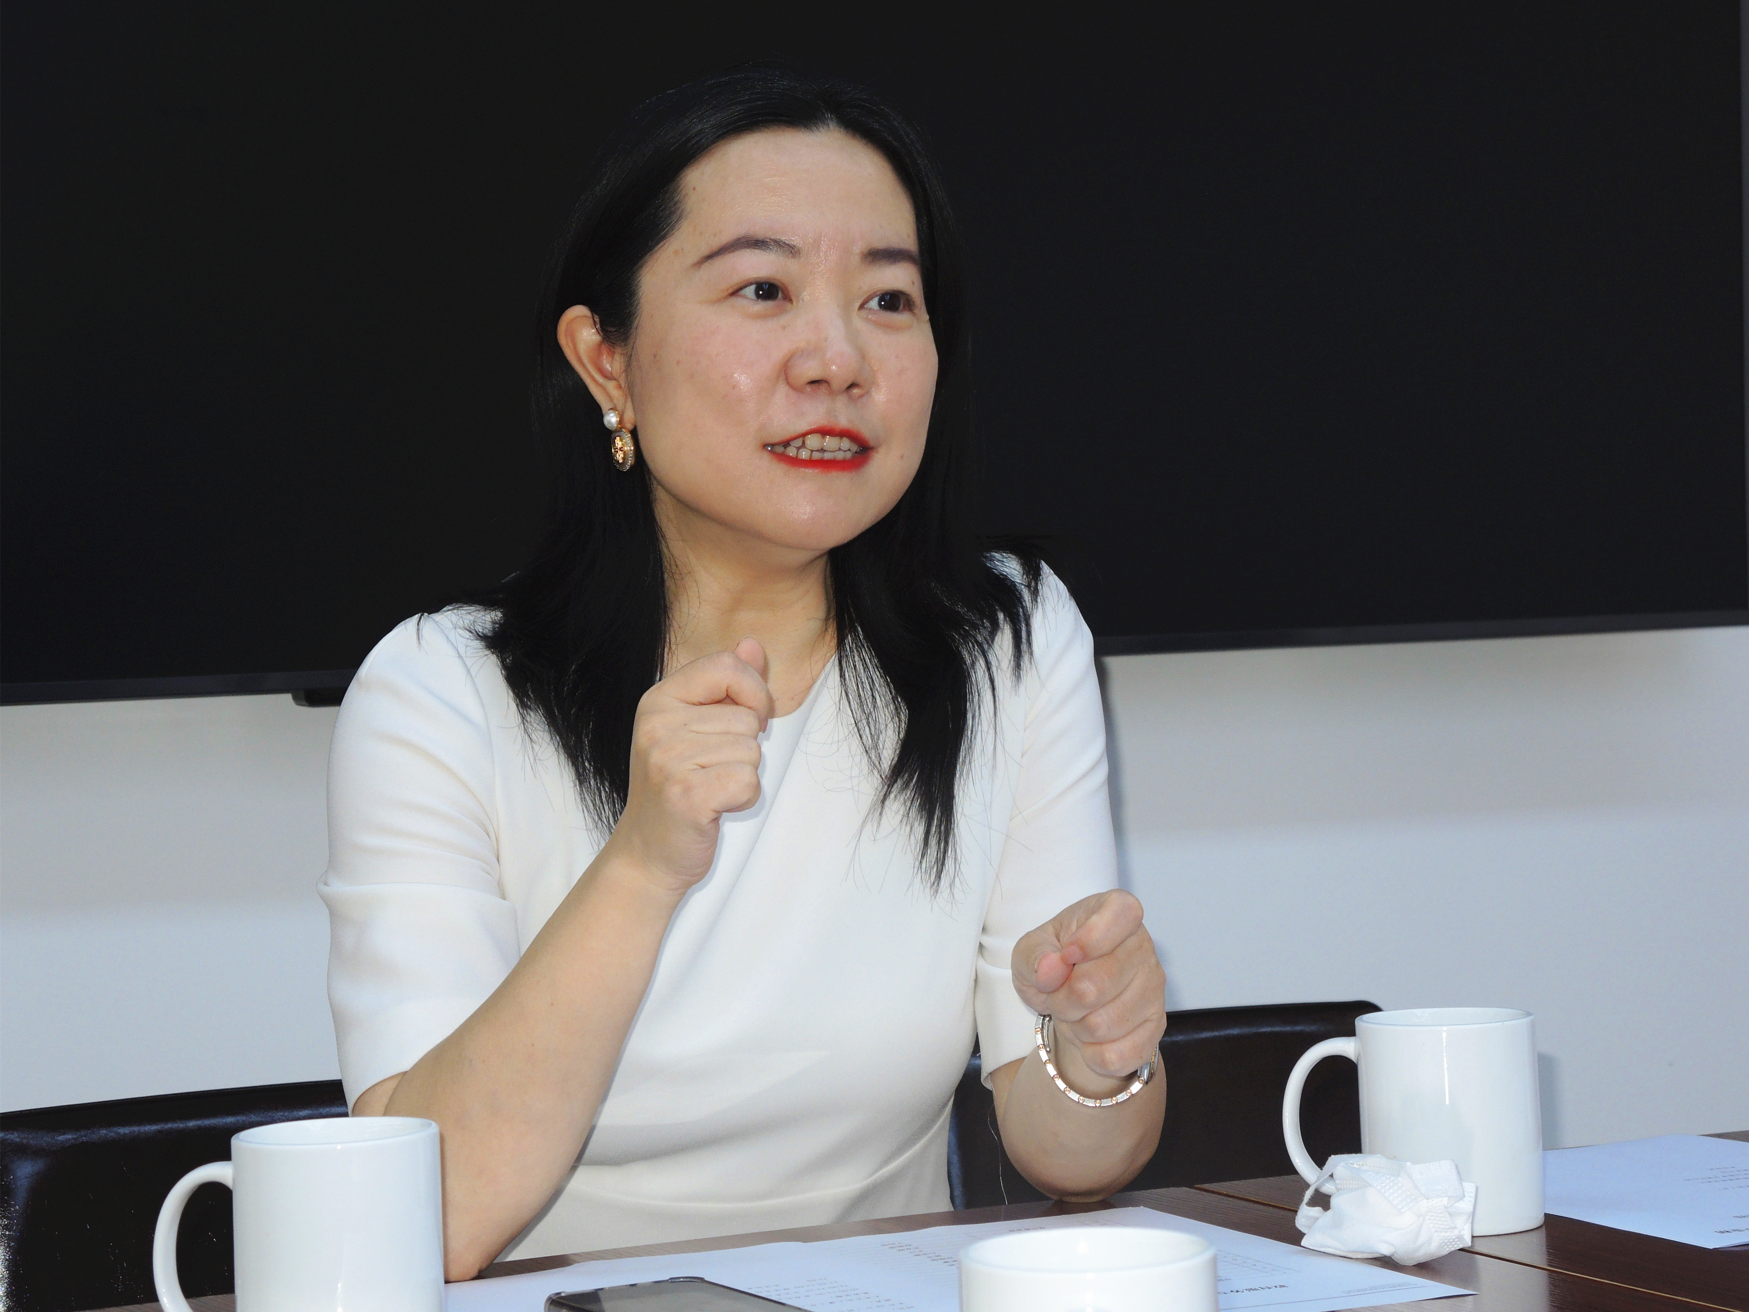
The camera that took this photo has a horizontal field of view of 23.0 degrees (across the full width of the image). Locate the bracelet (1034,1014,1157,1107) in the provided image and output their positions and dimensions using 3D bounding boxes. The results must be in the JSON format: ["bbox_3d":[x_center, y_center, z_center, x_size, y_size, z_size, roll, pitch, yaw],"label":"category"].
[{"bbox_3d":[0.097,0.171,1.880,0.058,0.058,0.012,-1,-22,3],"label":"bracelet"}]

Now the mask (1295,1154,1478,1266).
[{"bbox_3d":[0.228,0.246,1.912,0.082,0.043,0.062,-2,2,0],"label":"mask"}]

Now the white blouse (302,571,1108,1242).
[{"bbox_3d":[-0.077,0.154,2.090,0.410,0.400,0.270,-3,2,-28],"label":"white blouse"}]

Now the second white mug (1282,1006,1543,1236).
[{"bbox_3d":[0.248,0.214,1.984,0.117,0.096,0.083,-2,2,0],"label":"second white mug"}]

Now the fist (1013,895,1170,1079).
[{"bbox_3d":[0.091,0.140,1.815,0.068,0.078,0.090,-2,-15,3],"label":"fist"}]

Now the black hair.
[{"bbox_3d":[-0.056,-0.085,2.050,0.265,0.390,0.240,-3,2,-26],"label":"black hair"}]

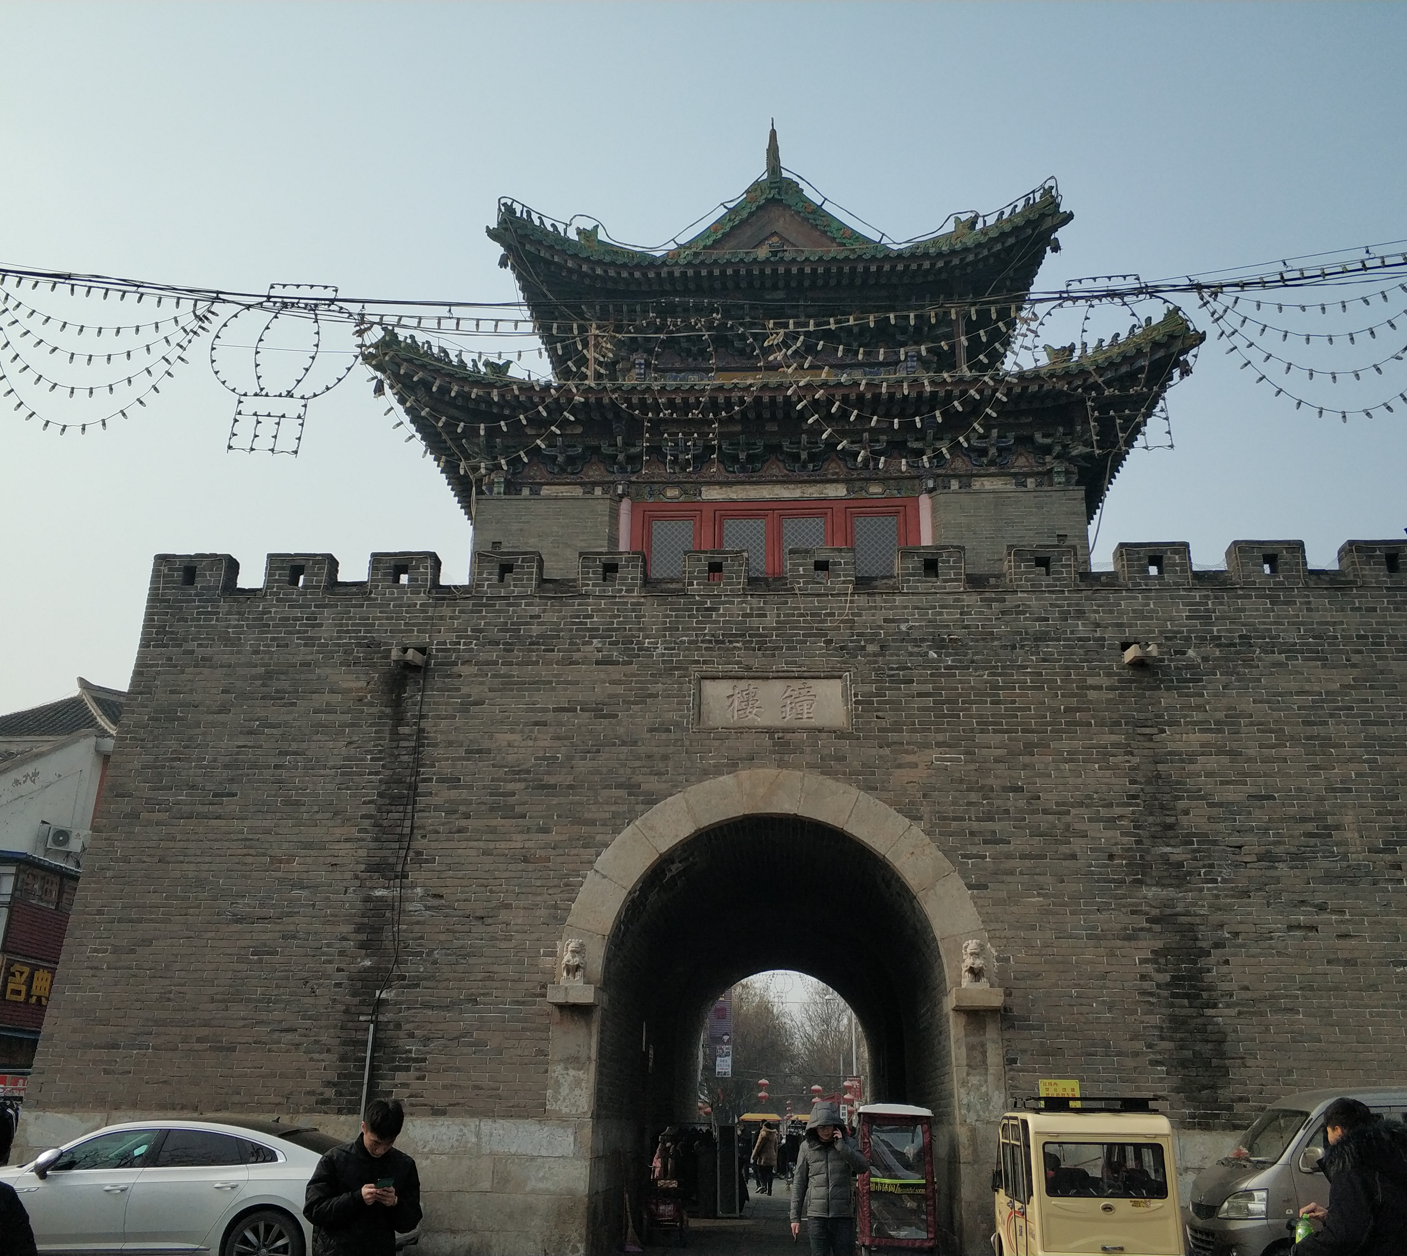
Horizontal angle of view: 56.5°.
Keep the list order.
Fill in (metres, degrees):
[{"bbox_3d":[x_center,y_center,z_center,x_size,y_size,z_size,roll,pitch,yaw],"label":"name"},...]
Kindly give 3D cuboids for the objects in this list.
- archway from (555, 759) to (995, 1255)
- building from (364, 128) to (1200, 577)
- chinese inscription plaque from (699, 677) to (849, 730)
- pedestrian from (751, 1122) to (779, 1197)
[{"bbox_3d":[0.805,4.359,15.060,5.050,5.550,0.900,0,-21,4],"label":"archway"},{"bbox_3d":[1.499,-2.694,26.498,12.900,12.200,12.600,0,-21,4],"label":"building"},{"bbox_3d":[0.880,0.946,16.404,1.880,0.690,0.100,0,-23,4],"label":"chinese inscription plaque"},{"bbox_3d":[1.393,11.976,29.551,0.580,1.620,0.450,0,-21,4],"label":"pedestrian"}]

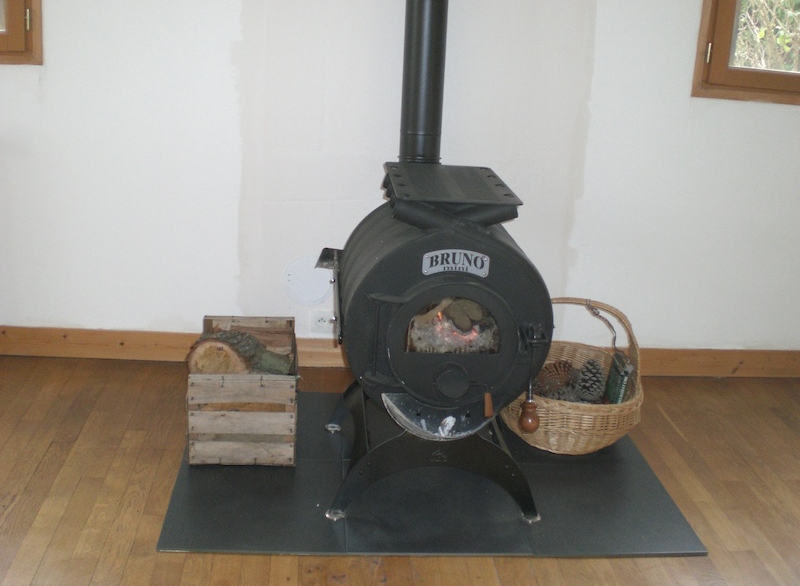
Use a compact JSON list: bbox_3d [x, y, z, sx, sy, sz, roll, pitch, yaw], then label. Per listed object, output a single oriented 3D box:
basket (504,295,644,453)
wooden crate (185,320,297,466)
[{"bbox_3d":[0.558,0.222,2.762,0.477,0.434,0.452,2,18,-6],"label":"basket"},{"bbox_3d":[-0.460,0.279,2.626,0.297,0.276,0.462,1,18,-8],"label":"wooden crate"}]

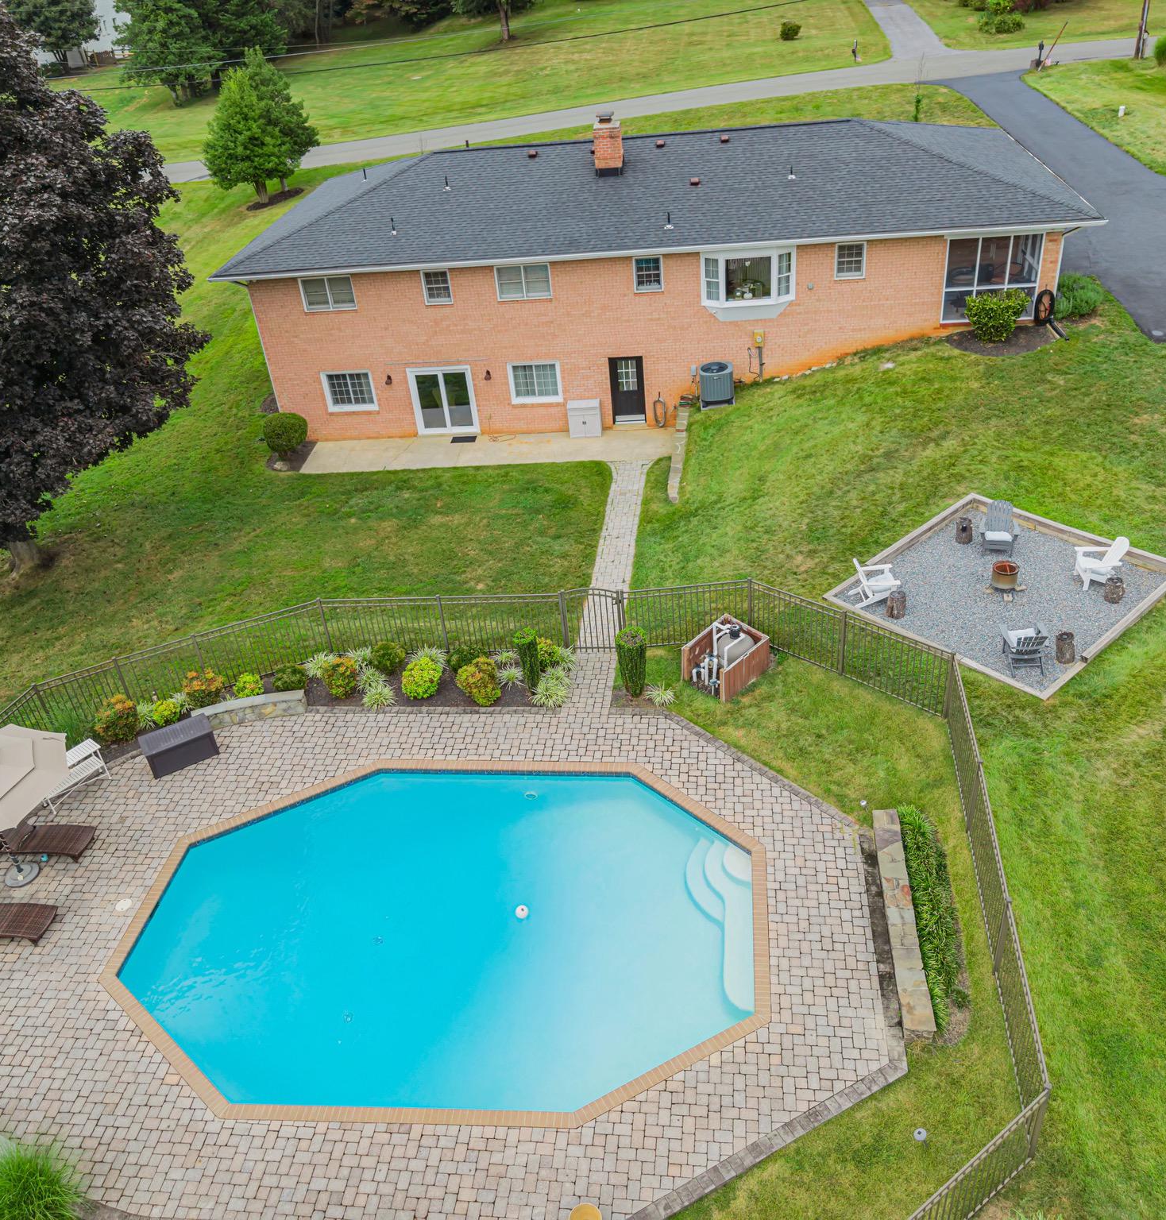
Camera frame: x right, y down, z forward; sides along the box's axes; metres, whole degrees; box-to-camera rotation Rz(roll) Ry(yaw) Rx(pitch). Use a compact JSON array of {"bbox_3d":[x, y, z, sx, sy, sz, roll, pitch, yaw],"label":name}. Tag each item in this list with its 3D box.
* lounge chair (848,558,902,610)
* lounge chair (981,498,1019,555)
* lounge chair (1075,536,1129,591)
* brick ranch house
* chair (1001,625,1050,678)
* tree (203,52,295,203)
[{"bbox_3d":[5.720,-0.596,22.102,0.860,0.960,0.750,-4,33,3],"label":"lounge chair"},{"bbox_3d":[8.594,-1.660,23.283,0.750,0.960,0.860,5,34,16],"label":"lounge chair"},{"bbox_3d":[10.037,-0.955,21.949,0.860,0.960,0.750,-1,33,8],"label":"lounge chair"},{"bbox_3d":[2.034,-11.612,35.364,23.632,8.046,12.079,-1,33,7],"label":"brick ranch house"},{"bbox_3d":[7.862,0.552,19.965,0.750,0.960,0.860,-1,33,7],"label":"chair"},{"bbox_3d":[-15.450,-21.817,51.867,4.278,5.980,4.278,-6,33,0],"label":"tree"}]

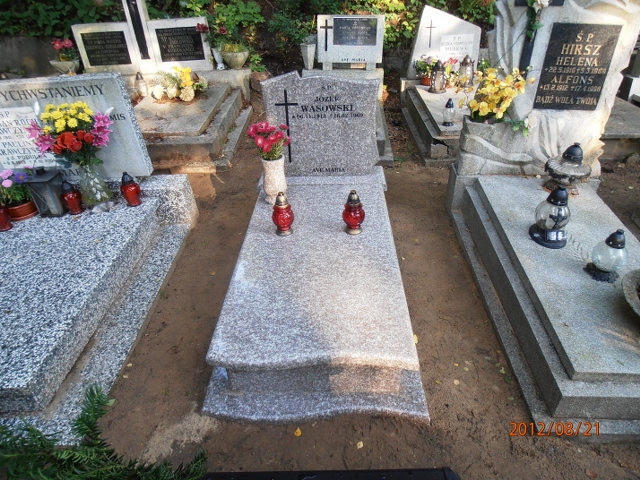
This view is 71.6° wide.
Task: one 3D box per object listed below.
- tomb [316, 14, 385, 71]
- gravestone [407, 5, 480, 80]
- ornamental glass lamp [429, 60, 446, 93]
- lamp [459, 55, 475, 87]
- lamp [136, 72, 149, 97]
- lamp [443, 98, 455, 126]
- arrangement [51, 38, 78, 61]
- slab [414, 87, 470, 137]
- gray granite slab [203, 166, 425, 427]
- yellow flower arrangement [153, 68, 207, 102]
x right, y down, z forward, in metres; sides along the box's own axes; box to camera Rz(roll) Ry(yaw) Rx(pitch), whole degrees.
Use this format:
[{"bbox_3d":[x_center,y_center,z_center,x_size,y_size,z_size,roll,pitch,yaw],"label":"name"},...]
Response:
[{"bbox_3d":[0.334,-2.133,4.822,0.705,0.560,0.090,0,34,2],"label":"tomb"},{"bbox_3d":[1.284,-2.021,4.577,0.720,0.680,0.110,0,34,2],"label":"gravestone"},{"bbox_3d":[1.180,-1.622,4.419,0.160,0.285,0.160,0,34,2],"label":"ornamental glass lamp"},{"bbox_3d":[1.495,-1.720,4.554,0.150,0.285,0.150,0,34,2],"label":"lamp"},{"bbox_3d":[-1.857,-1.647,4.705,0.100,0.220,0.100,0,34,2],"label":"lamp"},{"bbox_3d":[1.062,-1.039,3.612,0.095,0.207,0.095,0,34,2],"label":"lamp"},{"bbox_3d":[-2.937,-2.171,5.053,0.250,0.220,0.200,0,34,2],"label":"arrangement"},{"bbox_3d":[1.315,-1.231,4.116,0.653,0.050,1.370,0,34,2],"label":"slab"},{"bbox_3d":[-0.005,0.098,2.381,0.870,0.270,1.780,0,34,2],"label":"gray granite slab"},{"bbox_3d":[-1.443,-1.590,4.520,0.490,0.270,0.310,0,34,2],"label":"yellow flower arrangement"}]

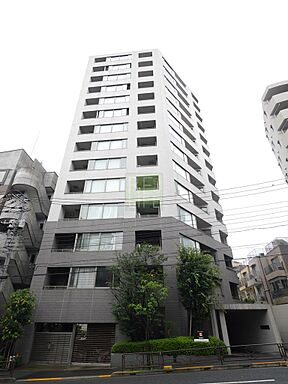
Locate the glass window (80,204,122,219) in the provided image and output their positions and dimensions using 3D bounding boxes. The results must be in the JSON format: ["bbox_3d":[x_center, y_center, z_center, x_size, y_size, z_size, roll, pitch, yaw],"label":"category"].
[{"bbox_3d":[-4.196,1.950,21.777,4.126,1.610,0.120,-3,-33,4],"label":"glass window"}]

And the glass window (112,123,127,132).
[{"bbox_3d":[-3.093,-8.080,28.139,1.941,1.548,0.120,-3,-33,4],"label":"glass window"}]

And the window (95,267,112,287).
[{"bbox_3d":[-3.259,7.043,18.387,1.443,1.624,0.120,-3,-33,4],"label":"window"}]

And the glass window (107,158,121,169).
[{"bbox_3d":[-3.308,-3.138,24.969,1.430,1.437,0.120,-3,-33,4],"label":"glass window"}]

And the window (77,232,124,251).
[{"bbox_3d":[-4.096,4.520,20.106,4.338,1.748,0.120,-3,-33,4],"label":"window"}]

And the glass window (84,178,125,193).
[{"bbox_3d":[-4.091,-0.582,23.595,4.392,1.677,0.150,-3,-34,4],"label":"glass window"}]

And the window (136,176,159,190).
[{"bbox_3d":[0.431,-0.770,22.970,2.287,1.647,0.150,-3,-34,4],"label":"window"}]

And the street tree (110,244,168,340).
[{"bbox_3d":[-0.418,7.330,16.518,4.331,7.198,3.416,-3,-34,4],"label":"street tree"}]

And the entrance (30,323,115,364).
[{"bbox_3d":[-5.015,10.872,15.994,6.100,2.470,0.300,-3,-34,4],"label":"entrance"}]

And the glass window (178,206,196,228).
[{"bbox_3d":[4.490,2.706,23.017,0.150,1.647,3.325,-28,-43,34],"label":"glass window"}]

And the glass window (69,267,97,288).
[{"bbox_3d":[-5.099,7.166,18.504,2.302,1.647,0.120,-3,-33,4],"label":"glass window"}]

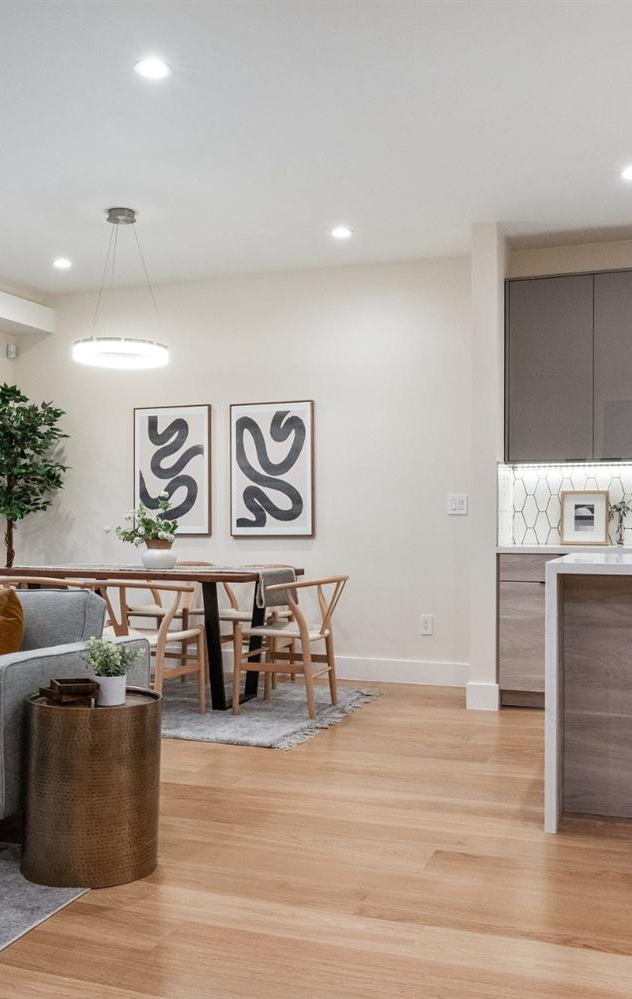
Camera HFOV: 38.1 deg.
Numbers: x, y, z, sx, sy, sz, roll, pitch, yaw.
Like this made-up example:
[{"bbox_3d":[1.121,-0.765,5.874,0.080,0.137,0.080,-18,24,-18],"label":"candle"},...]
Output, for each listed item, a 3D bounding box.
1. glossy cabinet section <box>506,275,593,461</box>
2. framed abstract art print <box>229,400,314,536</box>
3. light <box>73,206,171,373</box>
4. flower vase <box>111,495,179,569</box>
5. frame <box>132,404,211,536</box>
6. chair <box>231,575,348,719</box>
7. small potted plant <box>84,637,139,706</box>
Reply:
[{"bbox_3d":[1.390,-0.742,5.409,0.485,1.062,0.365,0,-1,20],"label":"glossy cabinet section"},{"bbox_3d":[-0.308,-0.196,6.210,0.625,0.930,0.030,0,-1,19],"label":"framed abstract art print"},{"bbox_3d":[-1.057,-1.159,4.990,0.520,0.821,0.520,0,-1,0],"label":"light"},{"bbox_3d":[-0.996,0.187,5.361,0.430,0.425,0.360,0,-1,-8],"label":"flower vase"},{"bbox_3d":[-1.024,-0.190,6.463,0.625,0.930,0.030,0,-1,19],"label":"frame"},{"bbox_3d":[-0.117,0.781,5.020,0.570,0.746,0.540,0,-1,17],"label":"chair"},{"bbox_3d":[-0.631,0.526,2.825,0.185,0.203,0.175,0,-1,-18],"label":"small potted plant"}]

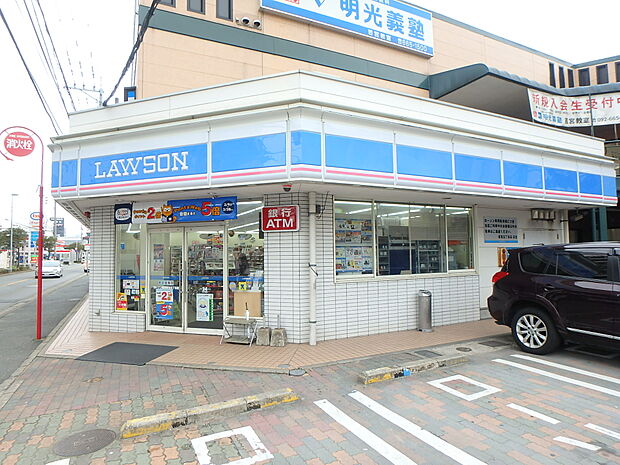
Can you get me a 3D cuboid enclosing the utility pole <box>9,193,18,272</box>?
[{"bbox_3d":[-31.401,0.070,40.114,0.700,8.320,0.300,1,-3,-26],"label":"utility pole"}]

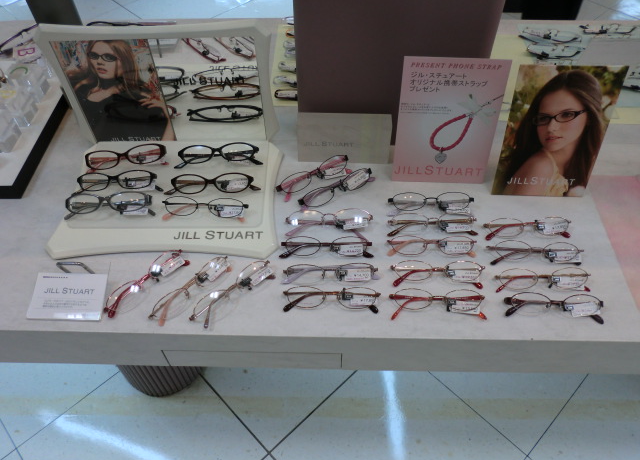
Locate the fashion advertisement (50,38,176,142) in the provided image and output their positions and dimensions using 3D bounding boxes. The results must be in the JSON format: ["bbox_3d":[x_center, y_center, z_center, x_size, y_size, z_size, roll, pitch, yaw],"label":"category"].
[{"bbox_3d":[-0.331,-0.221,0.828,0.147,0.202,0.004,-1,50,0],"label":"fashion advertisement"}]

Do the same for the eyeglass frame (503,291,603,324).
[{"bbox_3d":[0.313,0.104,0.667,0.132,0.026,0.037,2,73,2],"label":"eyeglass frame"}]

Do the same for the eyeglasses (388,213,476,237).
[{"bbox_3d":[0.171,-0.006,0.763,0.136,0.033,0.037,-1,81,0],"label":"eyeglasses"}]

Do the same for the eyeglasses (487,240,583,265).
[{"bbox_3d":[0.313,0.036,0.724,0.139,0.026,0.037,2,73,3],"label":"eyeglasses"}]

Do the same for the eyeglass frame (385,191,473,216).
[{"bbox_3d":[0.174,-0.038,0.790,0.135,0.033,0.040,0,81,1],"label":"eyeglass frame"}]

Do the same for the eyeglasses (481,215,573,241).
[{"bbox_3d":[0.310,-0.001,0.757,0.133,0.033,0.037,-3,81,-1],"label":"eyeglasses"}]

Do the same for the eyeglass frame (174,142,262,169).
[{"bbox_3d":[-0.172,-0.129,0.851,0.142,0.026,0.042,-3,73,-1],"label":"eyeglass frame"}]

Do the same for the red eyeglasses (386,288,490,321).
[{"bbox_3d":[0.158,0.101,0.676,0.129,0.033,0.045,0,81,1],"label":"red eyeglasses"}]

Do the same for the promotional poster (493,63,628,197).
[{"bbox_3d":[0.353,-0.143,0.754,0.147,0.211,0.010,1,35,2],"label":"promotional poster"}]

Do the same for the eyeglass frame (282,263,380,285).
[{"bbox_3d":[0.016,0.063,0.707,0.138,0.033,0.035,-1,81,0],"label":"eyeglass frame"}]

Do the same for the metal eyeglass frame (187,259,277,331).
[{"bbox_3d":[-0.119,0.086,0.688,0.136,0.026,0.034,-36,80,-25],"label":"metal eyeglass frame"}]

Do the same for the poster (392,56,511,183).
[{"bbox_3d":[0.195,-0.163,0.773,0.150,0.208,0.010,2,38,3],"label":"poster"}]

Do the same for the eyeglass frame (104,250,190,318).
[{"bbox_3d":[-0.243,0.076,0.701,0.131,0.033,0.035,-41,92,-28],"label":"eyeglass frame"}]

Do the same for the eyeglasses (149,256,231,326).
[{"bbox_3d":[-0.171,0.080,0.665,0.127,0.024,0.035,-40,100,-29],"label":"eyeglasses"}]

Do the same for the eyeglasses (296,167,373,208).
[{"bbox_3d":[0.025,-0.066,0.789,0.129,0.024,0.034,-26,94,-20],"label":"eyeglasses"}]

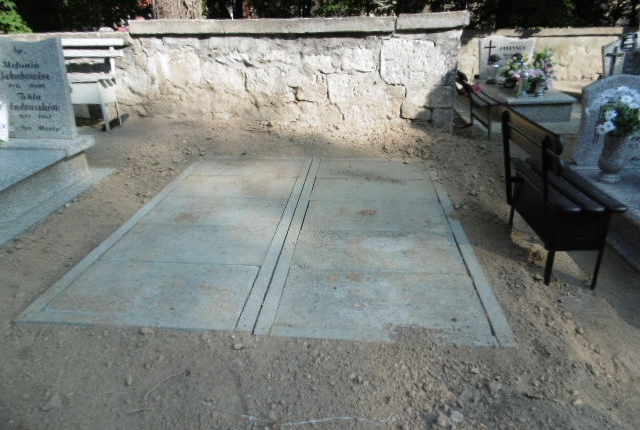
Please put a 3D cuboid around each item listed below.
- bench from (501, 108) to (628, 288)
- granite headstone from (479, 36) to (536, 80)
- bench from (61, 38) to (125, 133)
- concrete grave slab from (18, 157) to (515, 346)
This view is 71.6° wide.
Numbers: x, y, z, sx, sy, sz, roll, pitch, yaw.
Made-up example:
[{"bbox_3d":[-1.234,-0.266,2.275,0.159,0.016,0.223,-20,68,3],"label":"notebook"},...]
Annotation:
[{"bbox_3d":[1.340,-0.168,2.620,0.478,0.846,0.883,1,22,5],"label":"bench"},{"bbox_3d":[3.031,-2.546,7.219,0.800,0.662,0.100,1,22,5],"label":"granite headstone"},{"bbox_3d":[-2.713,-1.448,5.008,1.050,0.972,0.460,1,22,5],"label":"bench"},{"bbox_3d":[-0.202,0.041,3.353,2.438,0.100,2.723,1,25,5],"label":"concrete grave slab"}]

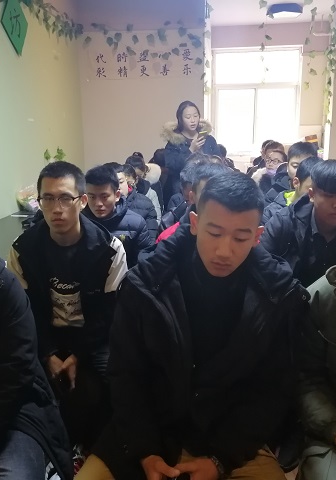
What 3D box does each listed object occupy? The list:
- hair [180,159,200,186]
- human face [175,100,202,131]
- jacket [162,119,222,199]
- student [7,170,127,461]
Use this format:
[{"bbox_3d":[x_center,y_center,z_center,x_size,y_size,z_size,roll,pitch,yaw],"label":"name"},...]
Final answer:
[{"bbox_3d":[0.141,-0.318,2.300,0.180,0.170,0.200,0,14,4],"label":"hair"},{"bbox_3d":[0.164,-1.044,4.030,0.190,0.250,0.200,-6,14,-19],"label":"human face"},{"bbox_3d":[0.190,-0.637,4.096,0.510,0.760,0.360,-4,14,-14],"label":"jacket"},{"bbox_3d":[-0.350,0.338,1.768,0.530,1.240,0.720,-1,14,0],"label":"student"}]

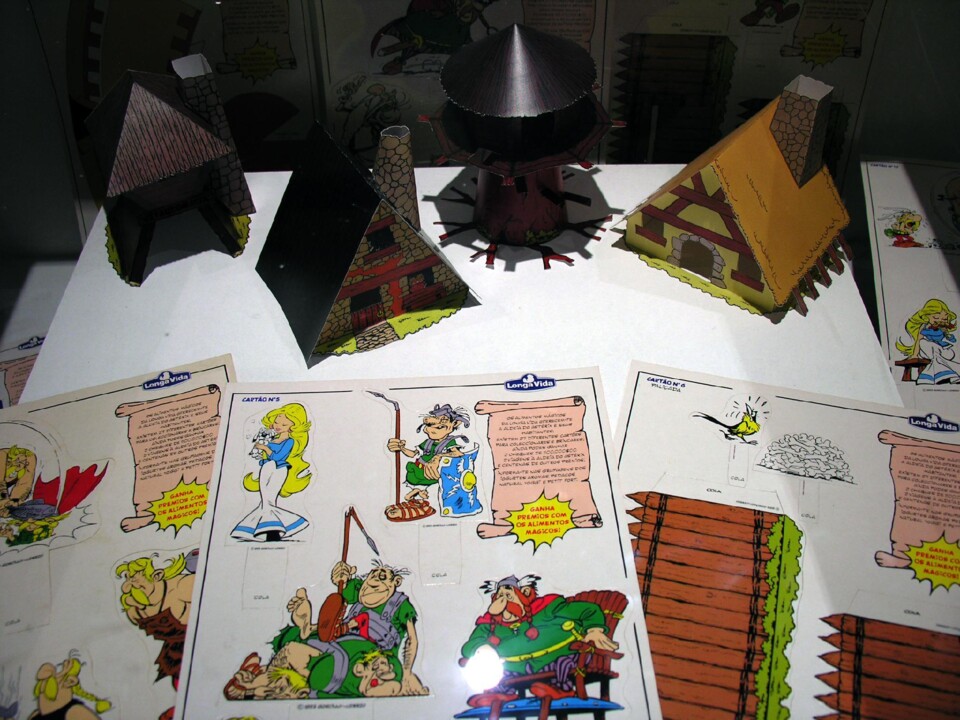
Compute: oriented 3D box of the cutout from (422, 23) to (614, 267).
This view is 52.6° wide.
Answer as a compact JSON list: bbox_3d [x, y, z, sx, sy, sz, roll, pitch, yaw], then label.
[{"bbox_3d":[0.024,-0.141,0.588,0.122,0.136,0.121,5,49,6],"label":"cutout"}]

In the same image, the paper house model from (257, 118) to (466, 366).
[{"bbox_3d":[-0.069,-0.078,0.557,0.113,0.105,0.096,-23,51,-17],"label":"paper house model"}]

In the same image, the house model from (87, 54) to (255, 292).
[{"bbox_3d":[-0.198,-0.124,0.602,0.098,0.106,0.090,-21,51,-16],"label":"house model"}]

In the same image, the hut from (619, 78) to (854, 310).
[{"bbox_3d":[0.160,-0.111,0.575,0.132,0.107,0.097,30,56,25],"label":"hut"}]

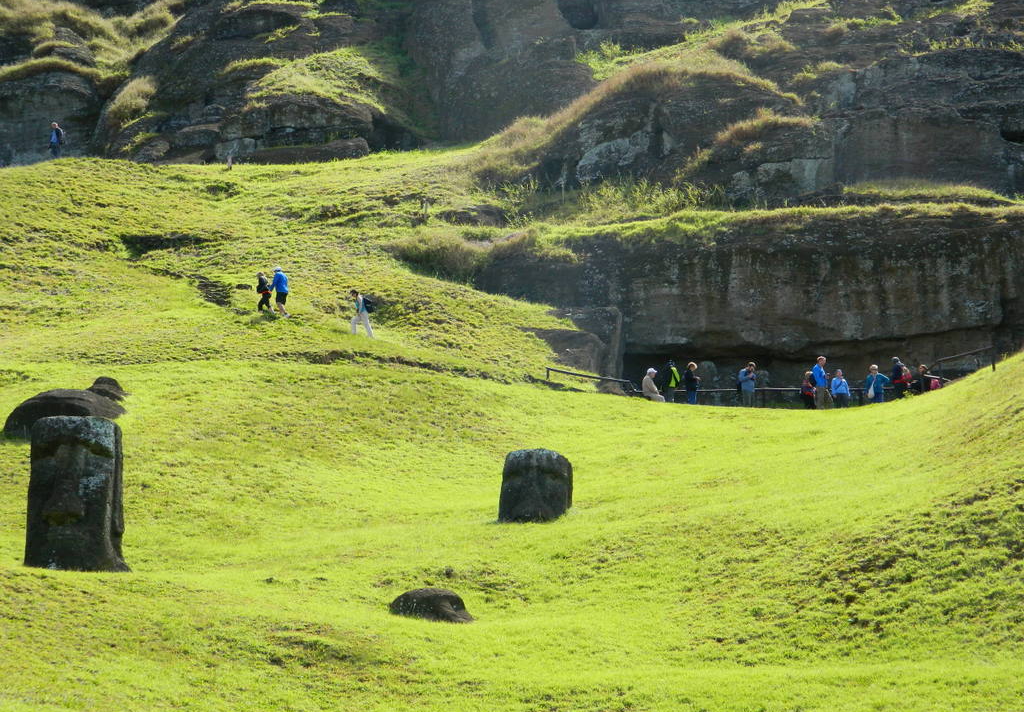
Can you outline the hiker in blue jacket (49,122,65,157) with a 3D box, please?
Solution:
[{"bbox_3d":[-18.514,-8.617,101.000,0.580,1.730,0.450,-3,-6,36],"label":"hiker in blue jacket"}]

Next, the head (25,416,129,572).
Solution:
[{"bbox_3d":[-9.990,3.177,57.000,2.000,3.450,1.450,-1,-5,7],"label":"head"}]

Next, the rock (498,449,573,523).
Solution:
[{"bbox_3d":[0.634,3.492,67.000,1.750,1.900,1.300,-1,-5,10],"label":"rock"}]

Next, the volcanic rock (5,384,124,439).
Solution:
[{"bbox_3d":[-12.129,1.480,67.500,3.100,1.350,2.200,0,-5,-6],"label":"volcanic rock"}]

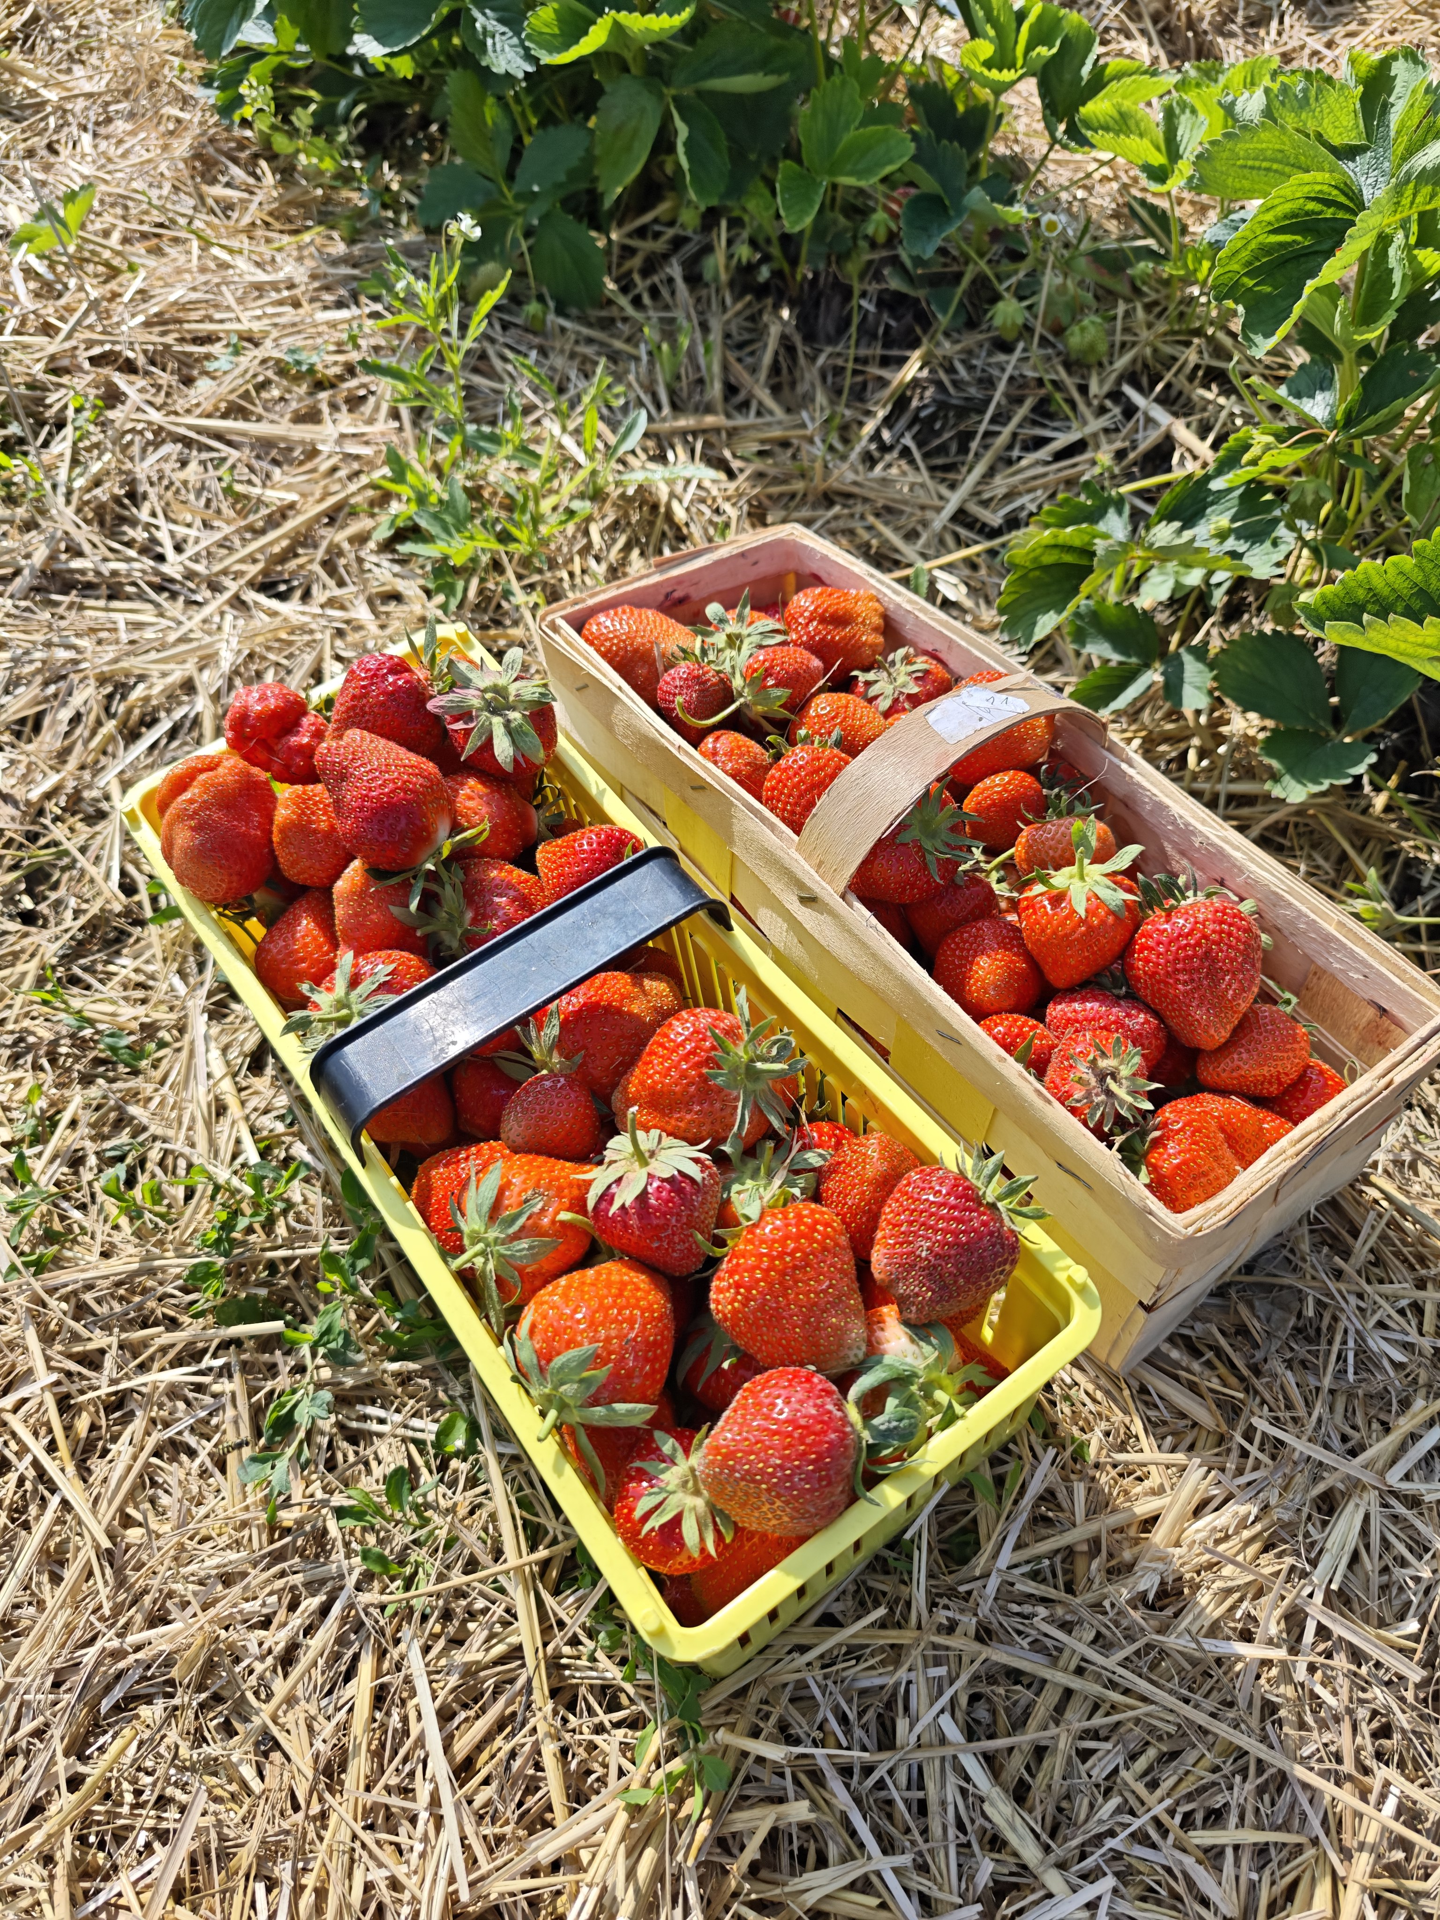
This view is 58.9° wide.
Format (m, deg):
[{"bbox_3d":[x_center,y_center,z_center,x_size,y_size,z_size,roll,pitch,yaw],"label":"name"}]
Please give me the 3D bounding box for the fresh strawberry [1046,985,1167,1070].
[{"bbox_3d":[0.149,0.029,0.492,0.044,0.040,0.040,-17,43,-40],"label":"fresh strawberry"}]

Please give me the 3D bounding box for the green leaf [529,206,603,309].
[{"bbox_3d":[-0.107,-0.495,0.900,0.052,0.014,0.072,-5,70,-8],"label":"green leaf"}]

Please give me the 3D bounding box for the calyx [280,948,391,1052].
[{"bbox_3d":[-0.120,0.013,0.403,0.039,0.037,0.017,12,11,11],"label":"calyx"}]

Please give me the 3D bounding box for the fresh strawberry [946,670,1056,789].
[{"bbox_3d":[0.131,-0.107,0.594,0.046,0.042,0.042,-50,62,21],"label":"fresh strawberry"}]

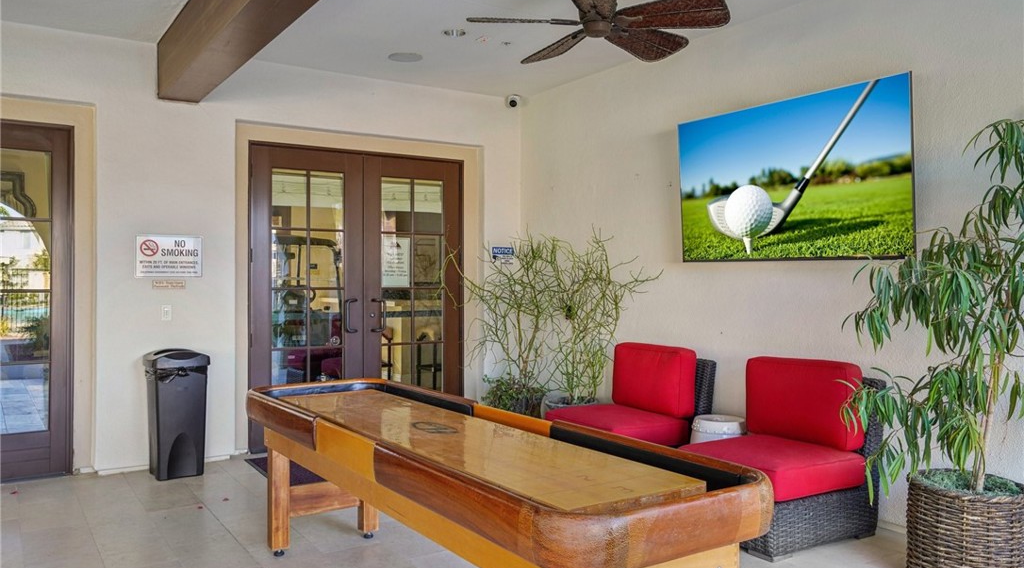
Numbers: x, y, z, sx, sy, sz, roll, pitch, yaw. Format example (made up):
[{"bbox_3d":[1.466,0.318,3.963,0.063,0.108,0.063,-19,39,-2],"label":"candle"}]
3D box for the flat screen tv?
[{"bbox_3d":[1.675,-0.643,4.819,0.060,0.975,1.670,-4,3,-34],"label":"flat screen tv"}]

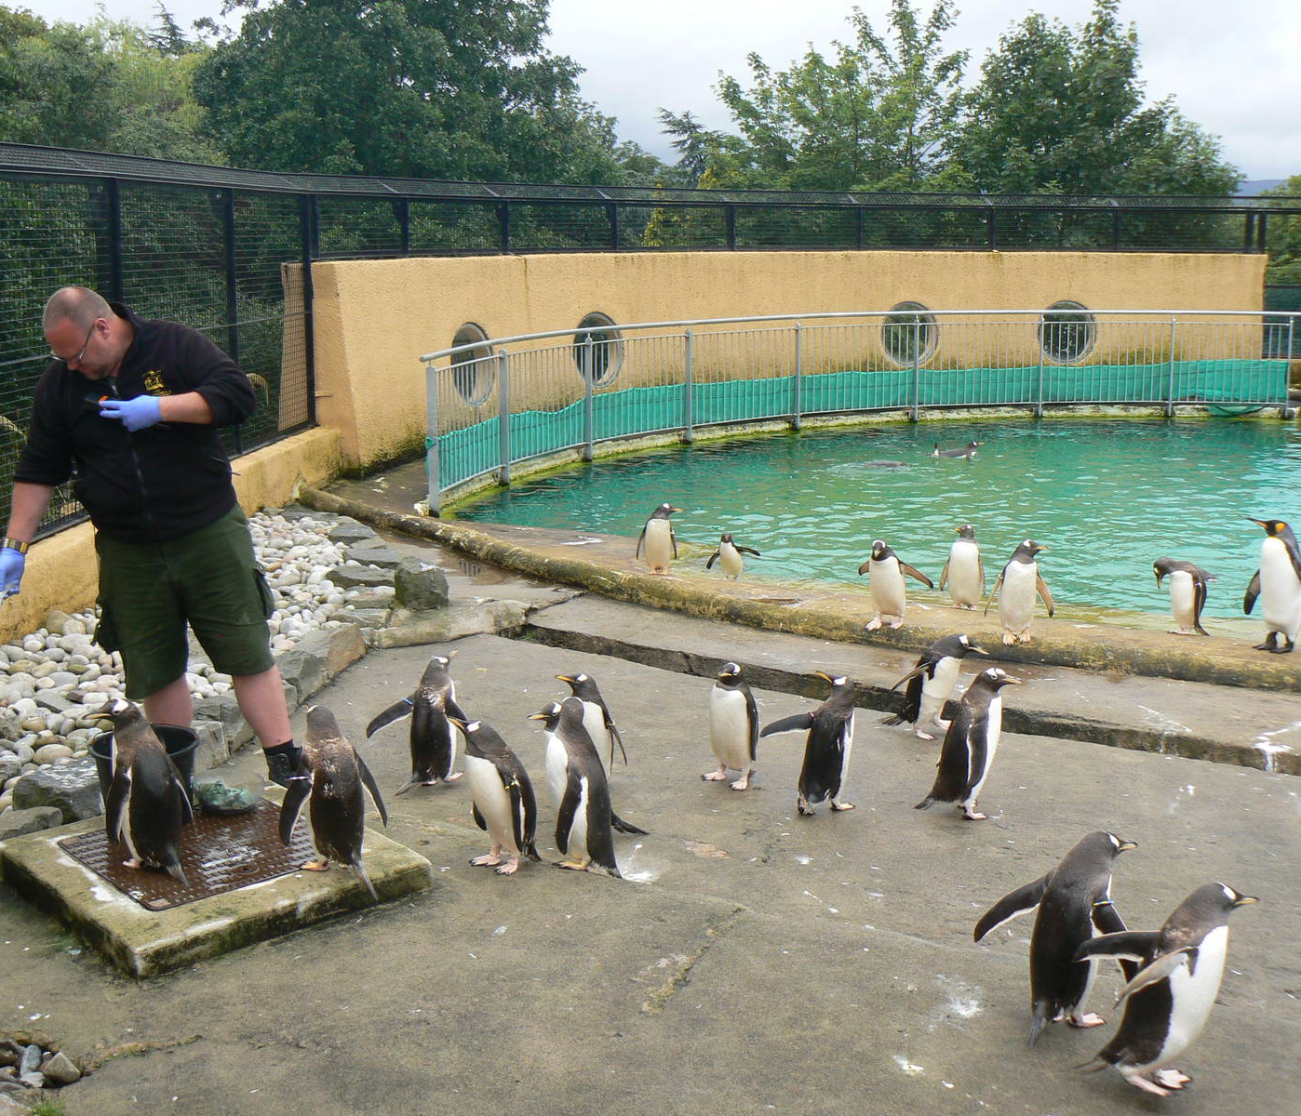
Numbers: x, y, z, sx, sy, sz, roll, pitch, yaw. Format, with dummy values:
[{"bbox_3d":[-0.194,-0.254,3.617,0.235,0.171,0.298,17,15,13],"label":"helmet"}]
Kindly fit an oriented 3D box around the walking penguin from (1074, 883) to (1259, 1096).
[{"bbox_3d":[1.289,1.036,3.863,0.440,0.540,0.290,6,13,24],"label":"walking penguin"}]

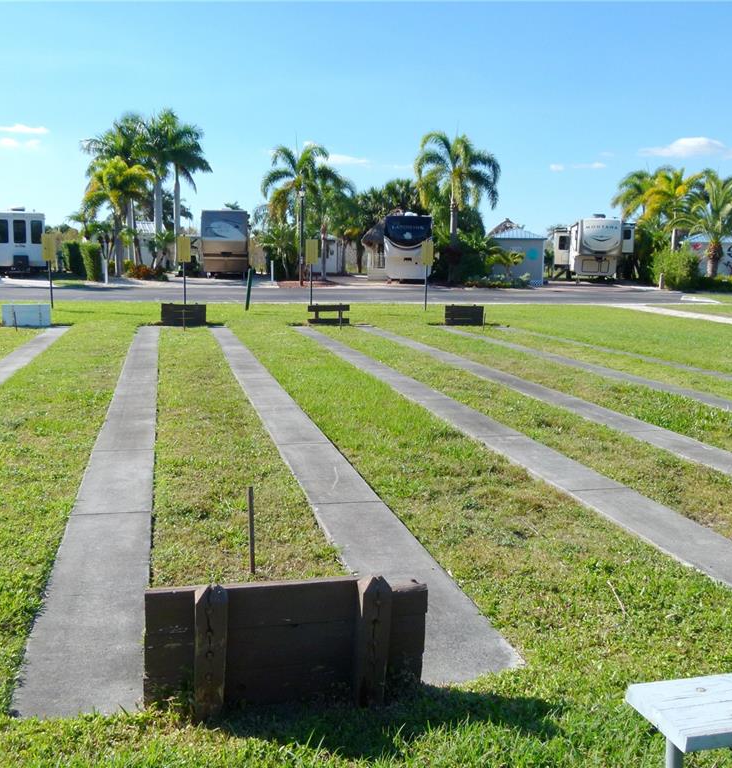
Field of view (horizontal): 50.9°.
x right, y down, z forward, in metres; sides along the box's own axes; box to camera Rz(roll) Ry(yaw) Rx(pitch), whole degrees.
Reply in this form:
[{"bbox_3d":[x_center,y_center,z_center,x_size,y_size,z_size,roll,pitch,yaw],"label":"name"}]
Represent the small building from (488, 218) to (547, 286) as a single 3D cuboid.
[{"bbox_3d":[7.930,-6.599,39.647,2.750,3.000,2.900,2,10,5],"label":"small building"}]

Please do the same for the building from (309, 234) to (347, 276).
[{"bbox_3d":[-2.757,-9.790,58.087,2.700,2.800,2.800,1,10,0],"label":"building"}]

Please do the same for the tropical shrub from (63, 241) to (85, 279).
[{"bbox_3d":[-16.127,-6.949,42.607,1.200,2.100,1.300,-1,10,-12],"label":"tropical shrub"}]

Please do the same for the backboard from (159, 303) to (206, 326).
[{"bbox_3d":[-3.746,-1.437,15.808,0.940,0.490,0.130,-1,10,-15],"label":"backboard"}]

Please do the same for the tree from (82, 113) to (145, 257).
[{"bbox_3d":[-14.741,-11.376,45.757,4.232,9.152,4.232,-2,10,-17],"label":"tree"}]

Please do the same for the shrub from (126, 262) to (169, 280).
[{"bbox_3d":[-11.017,-5.739,38.720,2.100,0.950,1.300,1,10,0],"label":"shrub"}]

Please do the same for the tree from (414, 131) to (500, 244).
[{"bbox_3d":[4.783,-9.183,40.523,4.400,7.700,4.400,1,10,0],"label":"tree"}]

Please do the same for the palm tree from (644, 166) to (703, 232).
[{"bbox_3d":[18.424,-9.582,45.962,3.628,6.618,3.628,5,10,21],"label":"palm tree"}]

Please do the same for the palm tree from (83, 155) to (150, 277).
[{"bbox_3d":[-15.050,-10.087,46.496,4.200,7.000,4.200,1,10,0],"label":"palm tree"}]

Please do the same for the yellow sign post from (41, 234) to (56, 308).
[{"bbox_3d":[-8.072,-2.912,19.631,0.340,2.000,0.070,-2,10,-14],"label":"yellow sign post"}]

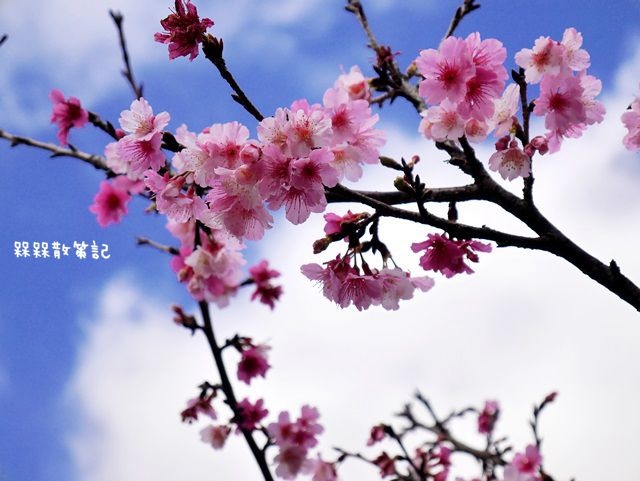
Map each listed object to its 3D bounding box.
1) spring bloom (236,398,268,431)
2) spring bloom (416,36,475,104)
[{"bbox_3d":[-0.062,0.159,1.420,0.029,0.029,0.019,7,1,-15],"label":"spring bloom"},{"bbox_3d":[0.065,-0.087,0.800,0.031,0.033,0.014,0,-9,9],"label":"spring bloom"}]

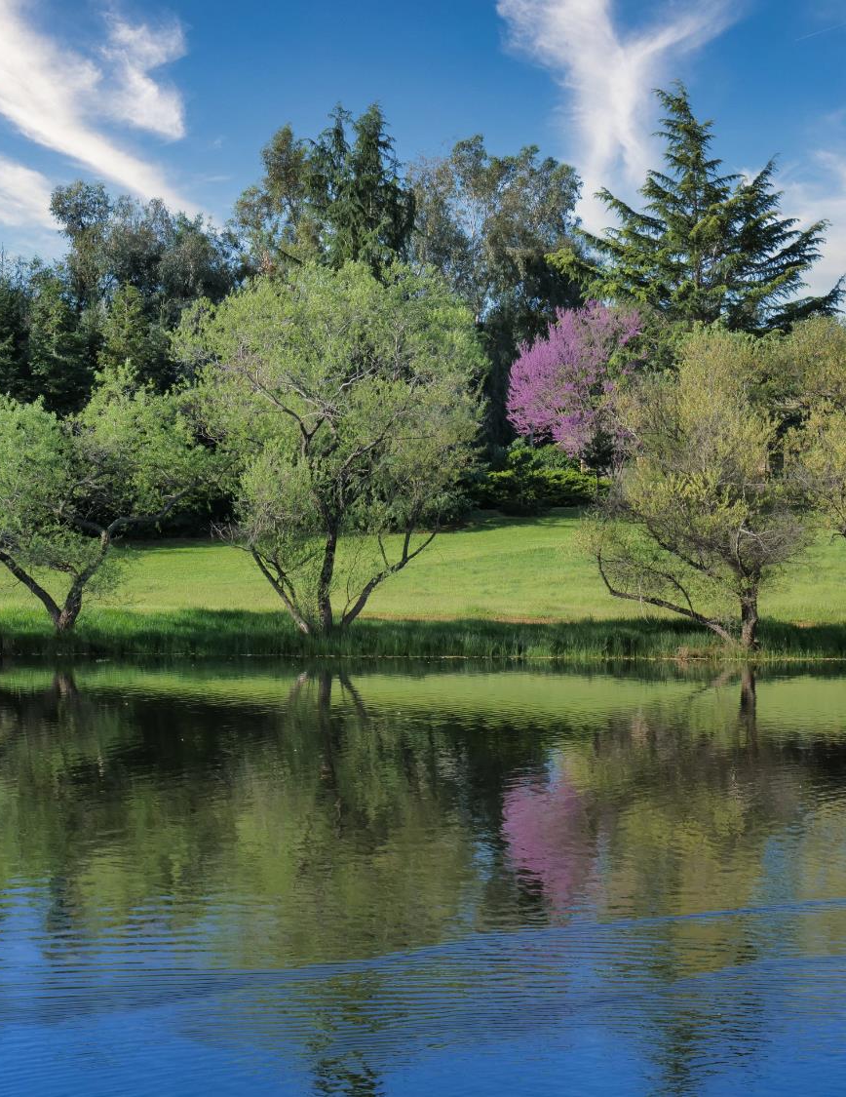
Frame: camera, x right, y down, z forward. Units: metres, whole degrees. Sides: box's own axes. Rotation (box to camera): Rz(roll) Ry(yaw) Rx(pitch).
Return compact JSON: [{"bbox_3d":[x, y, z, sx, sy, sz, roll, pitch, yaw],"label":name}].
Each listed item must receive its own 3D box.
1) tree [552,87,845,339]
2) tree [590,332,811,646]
[{"bbox_3d":[10.370,-10.010,101.000,10.710,14.770,10.390,1,2,0],"label":"tree"},{"bbox_3d":[7.370,-1.620,72.500,5.880,8.610,5.880,1,2,0],"label":"tree"}]

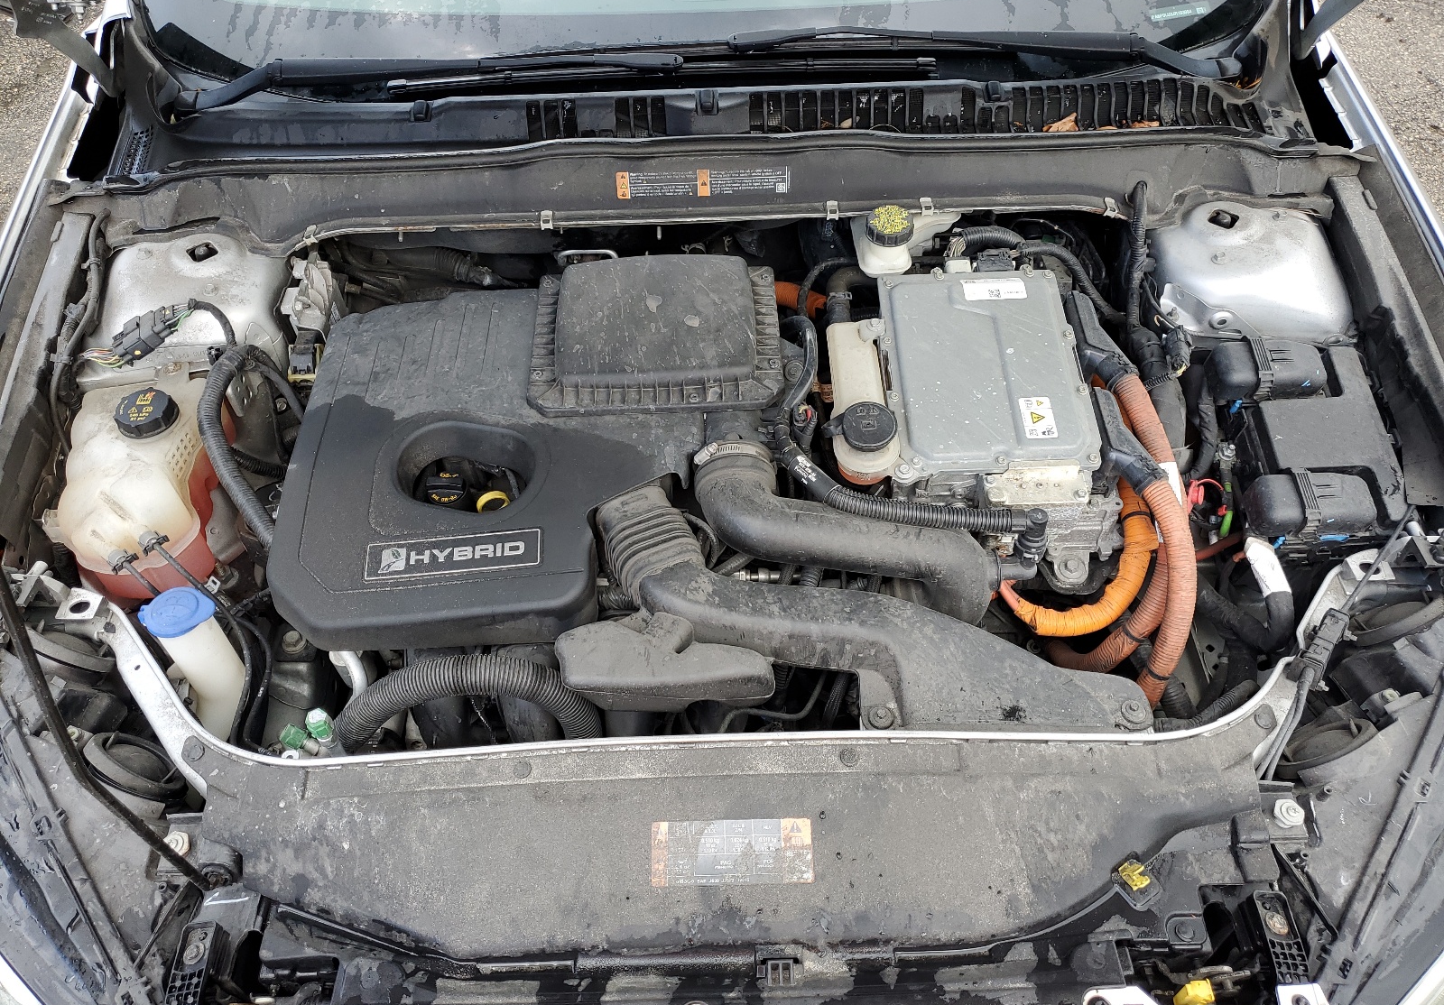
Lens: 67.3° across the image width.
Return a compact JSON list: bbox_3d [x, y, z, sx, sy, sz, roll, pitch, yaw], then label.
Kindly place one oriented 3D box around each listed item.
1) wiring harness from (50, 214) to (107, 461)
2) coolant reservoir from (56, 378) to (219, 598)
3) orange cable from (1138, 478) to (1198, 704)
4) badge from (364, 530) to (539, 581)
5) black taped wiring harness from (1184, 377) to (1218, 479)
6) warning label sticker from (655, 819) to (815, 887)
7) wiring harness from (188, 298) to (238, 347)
[{"bbox_3d":[-0.694,-0.182,1.170,0.055,0.120,0.260,-1,54,0],"label":"wiring harness"},{"bbox_3d":[-0.558,-0.016,1.051,0.135,0.165,0.170,-1,51,0],"label":"coolant reservoir"},{"bbox_3d":[0.441,0.085,1.070,0.062,0.150,0.190,-1,54,0],"label":"orange cable"},{"bbox_3d":[-0.250,0.049,1.010,0.162,0.004,0.038,-5,57,-1],"label":"badge"},{"bbox_3d":[0.495,-0.077,1.120,0.036,0.060,0.085,-2,53,1],"label":"black taped wiring harness"},{"bbox_3d":[0.009,0.286,0.885,0.131,0.002,0.051,-1,61,-1],"label":"warning label sticker"},{"bbox_3d":[-0.531,-0.186,1.130,0.050,0.035,0.050,-1,54,0],"label":"wiring harness"}]

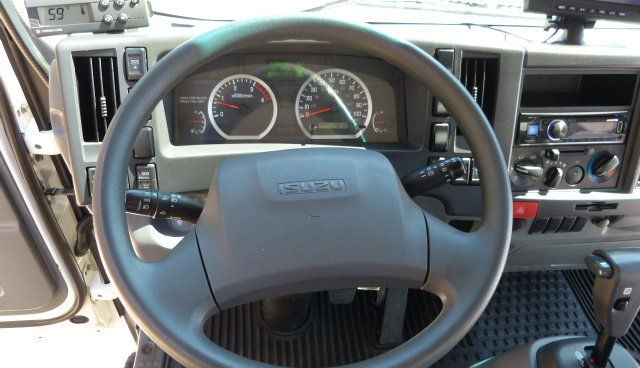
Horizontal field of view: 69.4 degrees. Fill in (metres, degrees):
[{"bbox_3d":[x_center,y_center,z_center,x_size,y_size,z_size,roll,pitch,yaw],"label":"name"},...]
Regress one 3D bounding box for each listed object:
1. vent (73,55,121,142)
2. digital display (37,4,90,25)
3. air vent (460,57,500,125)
[{"bbox_3d":[-0.296,-0.118,0.626,0.057,0.121,0.030,-2,13,-5],"label":"vent"},{"bbox_3d":[-0.341,-0.226,0.618,0.066,0.025,0.012,-5,11,-16],"label":"digital display"},{"bbox_3d":[0.232,-0.133,0.688,0.057,0.121,0.030,-2,13,-5],"label":"air vent"}]

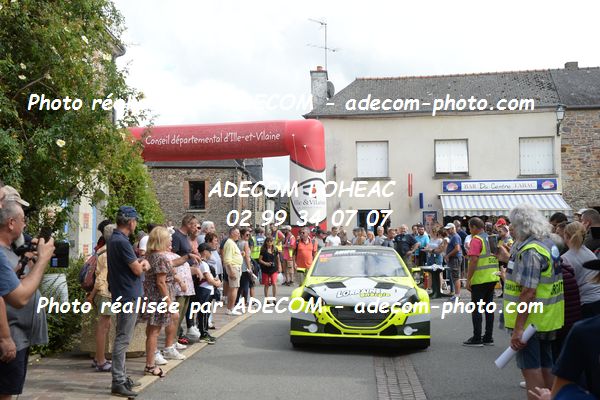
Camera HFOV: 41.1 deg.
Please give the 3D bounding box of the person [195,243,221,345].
[{"bbox_3d":[-1.265,1.279,11.056,0.360,1.390,0.420,0,-2,0],"label":"person"}]

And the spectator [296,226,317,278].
[{"bbox_3d":[0.186,1.580,19.745,0.550,1.750,0.360,0,-3,5],"label":"spectator"}]

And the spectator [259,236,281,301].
[{"bbox_3d":[-0.675,1.607,18.241,0.520,1.540,0.340,0,-3,-3],"label":"spectator"}]

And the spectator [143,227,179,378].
[{"bbox_3d":[-1.499,1.074,8.562,0.400,1.590,0.470,0,-2,-2],"label":"spectator"}]

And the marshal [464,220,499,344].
[{"bbox_3d":[2.440,1.091,10.814,0.380,1.745,0.500,-2,-3,34],"label":"marshal"}]

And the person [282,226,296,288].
[{"bbox_3d":[-0.305,1.624,23.252,0.380,1.720,0.500,1,-3,-29],"label":"person"}]

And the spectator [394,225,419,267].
[{"bbox_3d":[2.683,1.485,20.155,0.600,1.740,0.400,0,-2,3],"label":"spectator"}]

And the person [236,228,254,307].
[{"bbox_3d":[-1.161,1.455,17.148,0.500,1.670,0.330,3,-4,-45],"label":"person"}]

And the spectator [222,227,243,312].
[{"bbox_3d":[-1.297,1.368,15.550,0.420,1.700,0.520,-1,-3,16],"label":"spectator"}]

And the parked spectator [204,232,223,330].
[{"bbox_3d":[-1.350,1.262,12.558,0.310,1.550,0.430,0,-2,9],"label":"parked spectator"}]

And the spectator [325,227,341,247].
[{"bbox_3d":[0.941,1.676,22.744,0.500,1.770,0.300,0,-3,-6],"label":"spectator"}]

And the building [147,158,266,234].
[{"bbox_3d":[-5.400,0.410,43.037,6.000,6.500,11.000,0,-3,-1],"label":"building"}]

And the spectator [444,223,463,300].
[{"bbox_3d":[3.596,1.448,18.750,0.400,1.770,0.500,1,-3,-21],"label":"spectator"}]

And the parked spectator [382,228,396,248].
[{"bbox_3d":[2.350,1.612,20.945,0.500,1.750,0.330,2,-3,-27],"label":"parked spectator"}]

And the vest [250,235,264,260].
[{"bbox_3d":[-1.121,1.276,21.866,0.500,0.700,0.320,0,-2,3],"label":"vest"}]

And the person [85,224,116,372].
[{"bbox_3d":[-2.199,1.072,8.863,0.420,1.620,0.460,0,-2,0],"label":"person"}]

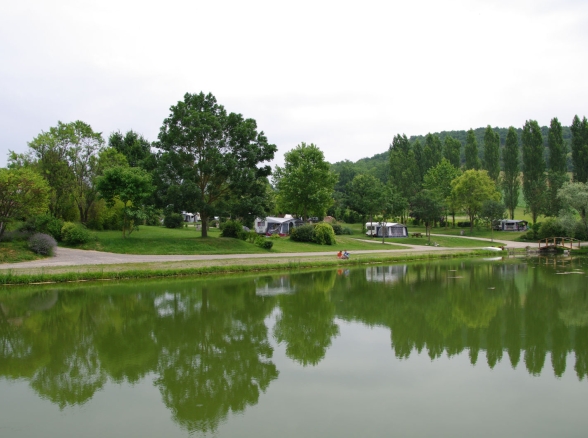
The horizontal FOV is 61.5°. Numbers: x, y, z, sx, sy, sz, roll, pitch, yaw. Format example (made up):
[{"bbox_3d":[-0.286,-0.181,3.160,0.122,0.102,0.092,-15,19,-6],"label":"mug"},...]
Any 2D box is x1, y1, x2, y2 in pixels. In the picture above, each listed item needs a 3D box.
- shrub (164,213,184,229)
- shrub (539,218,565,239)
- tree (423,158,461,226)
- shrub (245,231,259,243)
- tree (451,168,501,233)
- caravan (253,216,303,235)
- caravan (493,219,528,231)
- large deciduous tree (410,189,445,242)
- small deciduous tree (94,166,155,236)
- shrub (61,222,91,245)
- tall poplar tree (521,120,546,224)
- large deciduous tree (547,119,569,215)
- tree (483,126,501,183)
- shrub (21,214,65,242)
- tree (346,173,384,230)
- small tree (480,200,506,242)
[{"bbox_3d":[-18.957,0.238,78.416,3.080,2.540,2.930,0,-2,-14],"label":"shrub"},{"bbox_3d":[40.630,1.660,78.000,4.200,3.470,4.000,0,-2,0],"label":"shrub"},{"bbox_3d":[34.913,-6.036,117.000,8.990,16.570,8.720,0,-2,0],"label":"tree"},{"bbox_3d":[-4.810,2.010,56.000,1.600,1.420,1.500,0,-2,0],"label":"shrub"},{"bbox_3d":[37.742,-3.847,102.788,9.760,13.310,9.270,-1,-2,20],"label":"tree"},{"bbox_3d":[-2.100,1.060,71.500,4.700,2.600,5.300,-2,-2,40],"label":"caravan"},{"bbox_3d":[46.640,1.370,106.000,4.600,2.400,5.000,1,-2,-30],"label":"caravan"},{"bbox_3d":[20.028,-0.488,74.158,4.920,8.180,4.680,-1,-2,15],"label":"large deciduous tree"},{"bbox_3d":[-16.190,-1.590,47.500,5.500,6.920,5.300,0,-2,0],"label":"small deciduous tree"},{"bbox_3d":[-21.457,1.470,48.431,2.600,2.250,2.470,1,-2,-24],"label":"shrub"},{"bbox_3d":[58.021,-11.167,120.000,6.070,25.490,5.890,0,-2,0],"label":"tall poplar tree"},{"bbox_3d":[55.440,-10.410,104.000,4.600,22.300,4.600,0,-2,0],"label":"large deciduous tree"},{"bbox_3d":[45.950,-10.820,115.000,4.100,22.330,4.100,0,-2,0],"label":"tree"},{"bbox_3d":[-26.537,0.950,52.157,4.140,2.850,3.310,1,-2,-27],"label":"shrub"},{"bbox_3d":[13.163,-2.669,91.000,7.000,11.410,6.790,0,-2,0],"label":"tree"},{"bbox_3d":[35.517,0.445,88.000,4.630,7.480,4.490,0,-2,0],"label":"small tree"}]

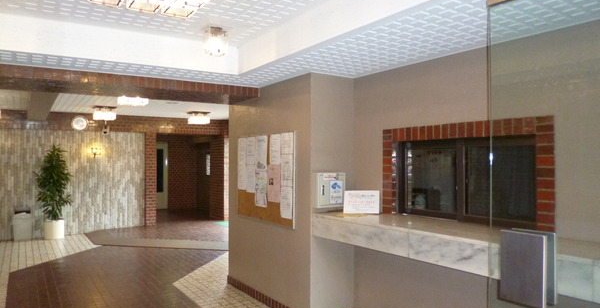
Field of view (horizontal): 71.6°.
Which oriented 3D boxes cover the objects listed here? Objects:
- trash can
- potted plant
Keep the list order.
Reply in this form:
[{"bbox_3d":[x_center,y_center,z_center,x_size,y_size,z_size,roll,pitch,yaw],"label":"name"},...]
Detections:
[{"bbox_3d":[-5.510,1.420,8.286,0.350,0.590,0.270,0,-1,-35],"label":"trash can"},{"bbox_3d":[-5.015,0.754,8.447,0.640,1.910,0.580,0,-1,-35],"label":"potted plant"}]

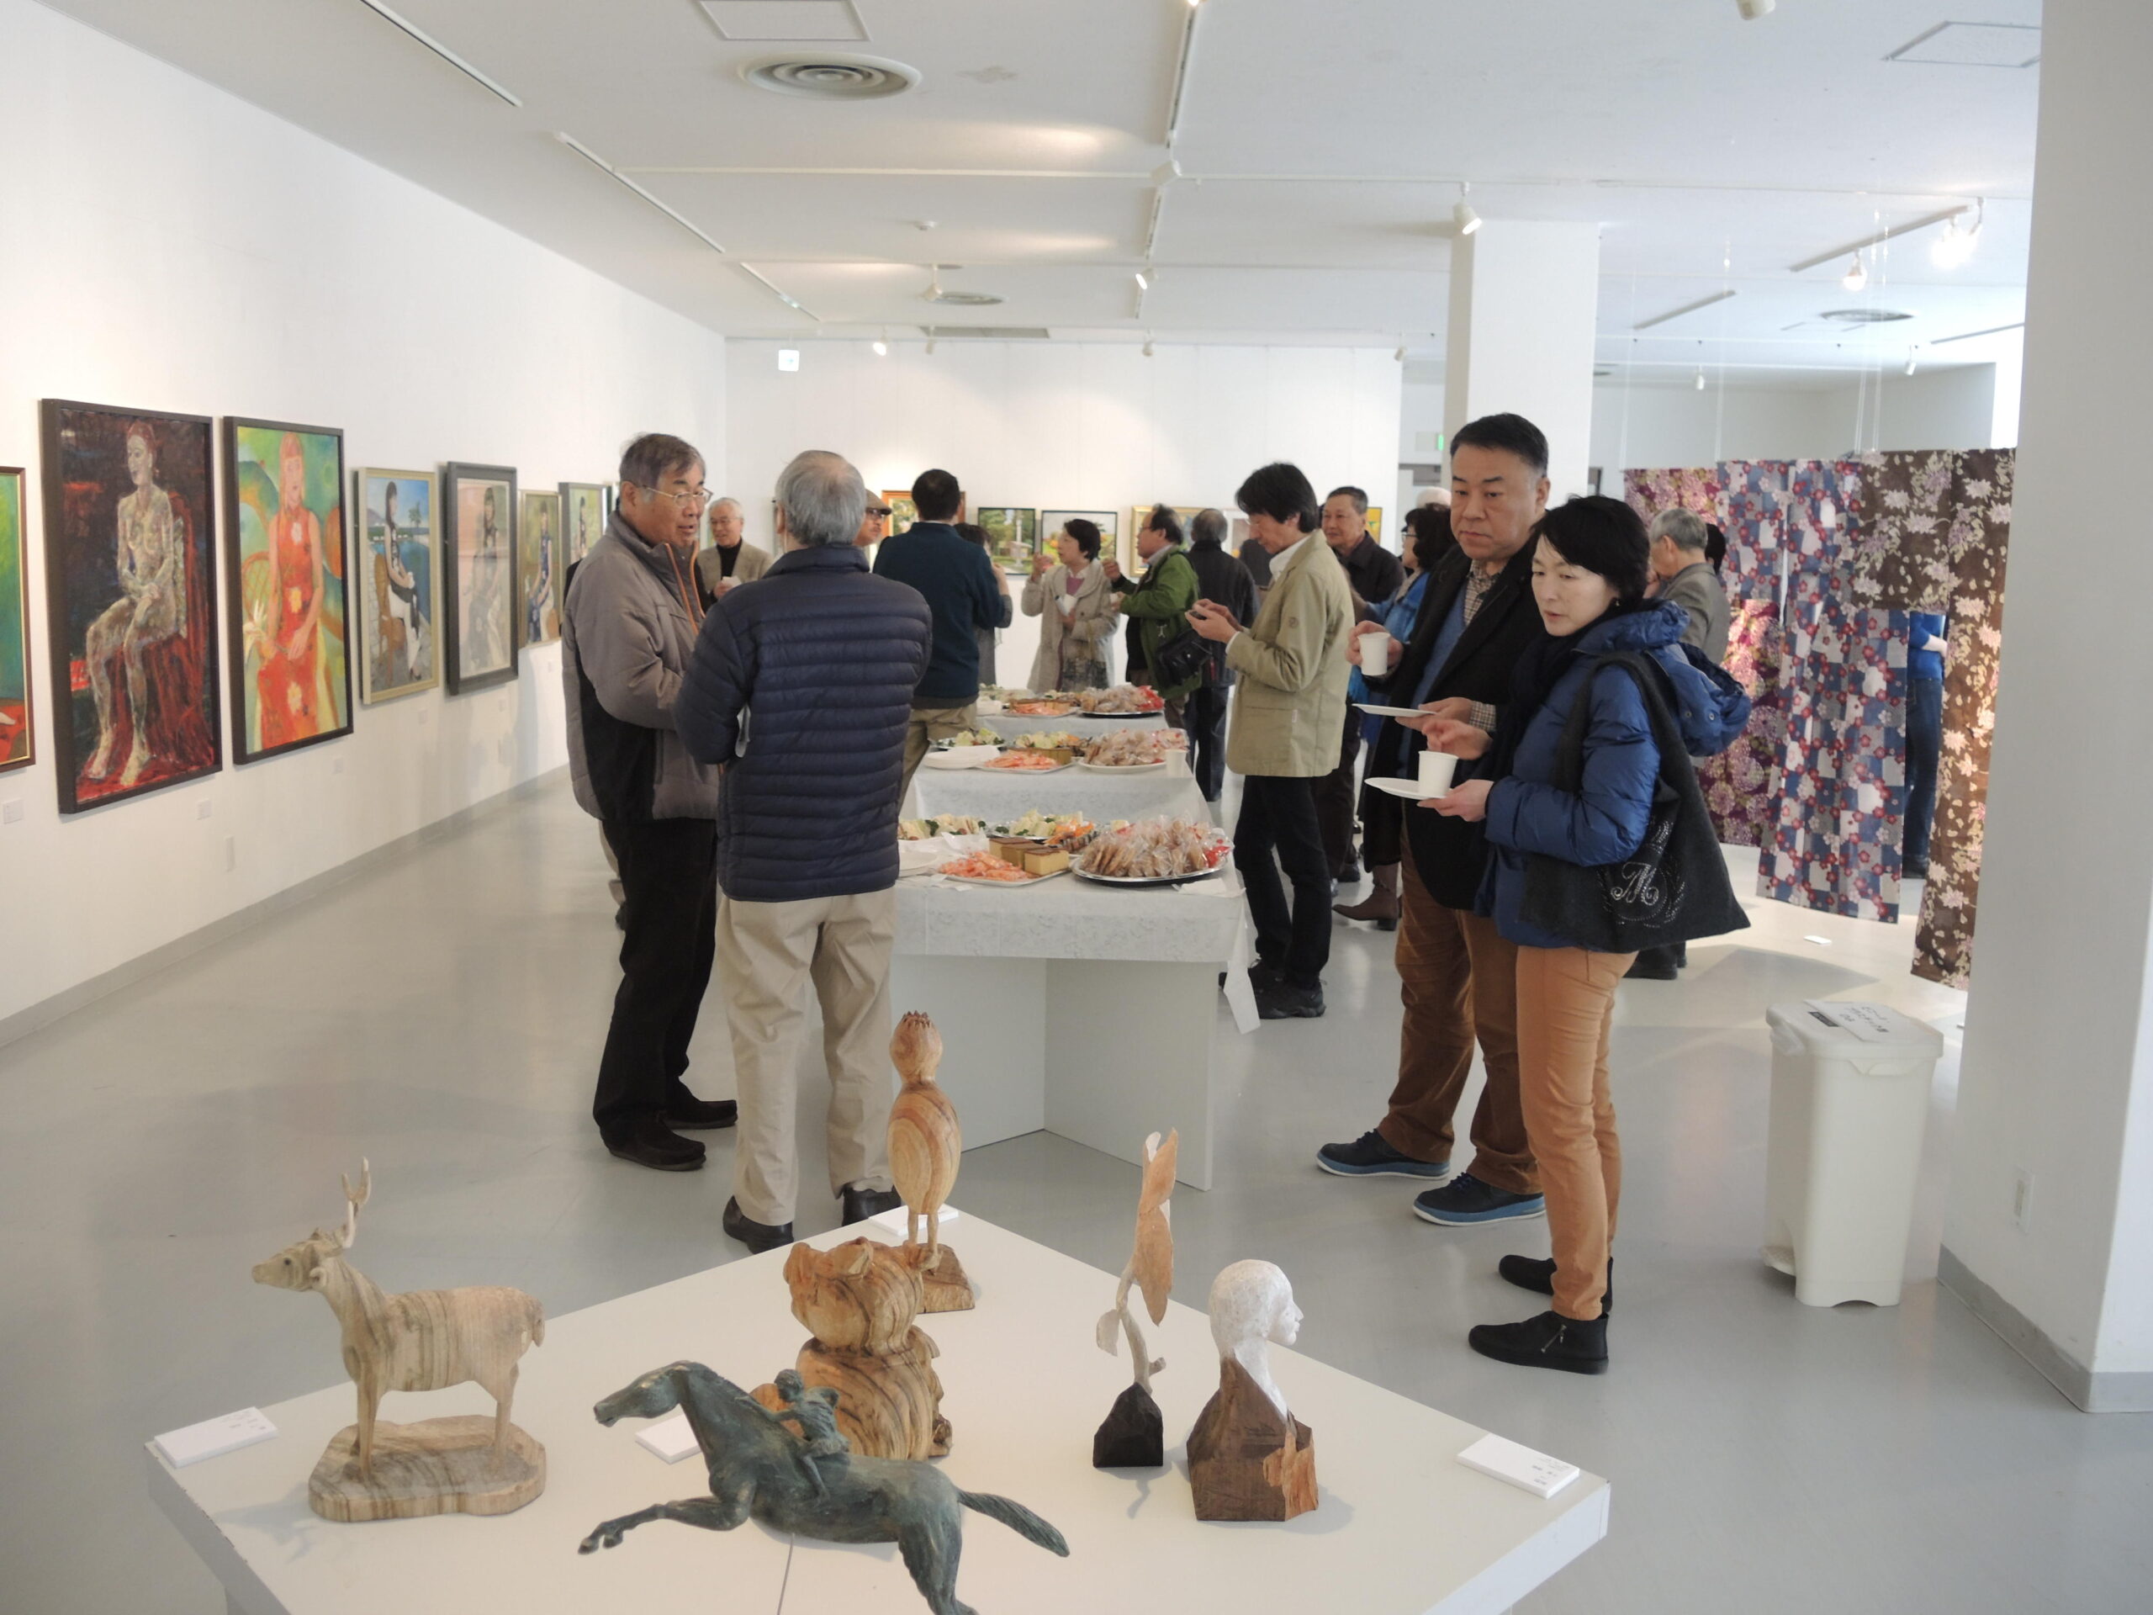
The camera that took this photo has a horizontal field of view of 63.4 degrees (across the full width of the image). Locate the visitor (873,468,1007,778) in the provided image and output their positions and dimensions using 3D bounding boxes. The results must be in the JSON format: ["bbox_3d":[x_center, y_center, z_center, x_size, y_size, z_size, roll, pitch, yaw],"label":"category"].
[{"bbox_3d":[-0.534,-0.432,6.678,0.500,1.716,0.360,3,10,15],"label":"visitor"}]

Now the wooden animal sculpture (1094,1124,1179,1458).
[{"bbox_3d":[0.051,0.436,1.570,0.073,0.300,0.075,0,10,0],"label":"wooden animal sculpture"}]

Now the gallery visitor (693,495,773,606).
[{"bbox_3d":[-1.787,-0.808,9.106,0.500,1.612,0.370,1,10,5],"label":"gallery visitor"}]

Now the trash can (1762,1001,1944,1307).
[{"bbox_3d":[1.544,0.694,3.539,0.290,0.555,0.270,1,9,2],"label":"trash can"}]

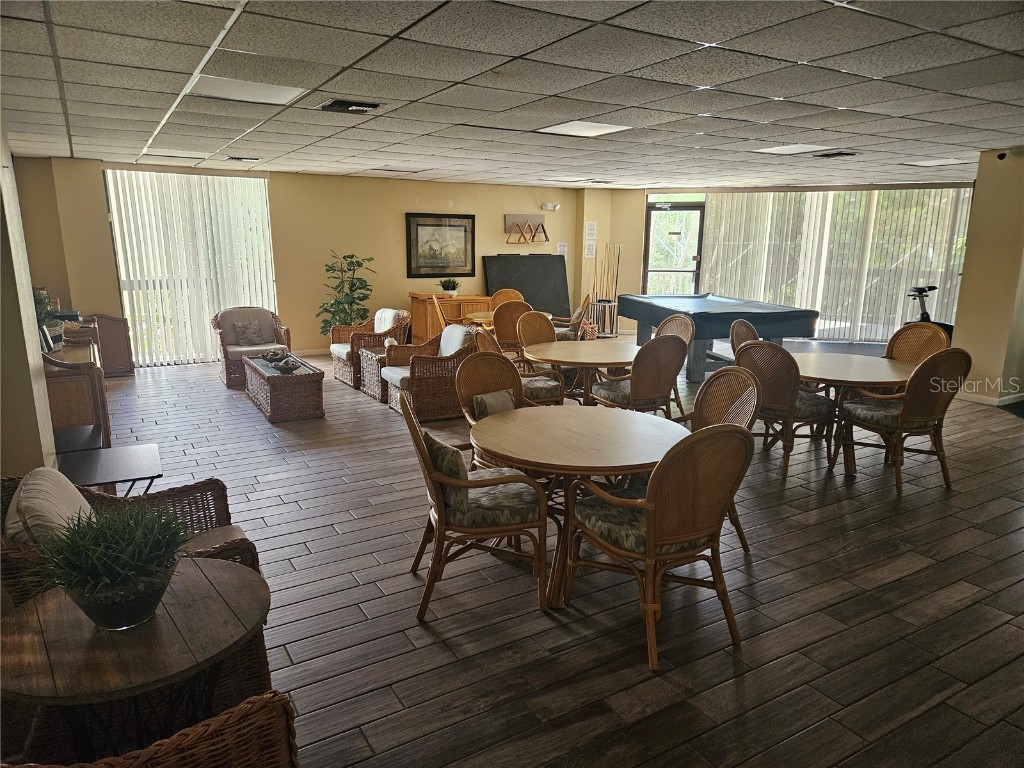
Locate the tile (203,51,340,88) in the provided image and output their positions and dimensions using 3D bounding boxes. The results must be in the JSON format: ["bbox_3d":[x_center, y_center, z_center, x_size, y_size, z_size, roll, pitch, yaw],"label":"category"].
[{"bbox_3d":[-1.236,-1.609,3.485,0.600,0.018,0.600,-7,14,-30],"label":"tile"}]

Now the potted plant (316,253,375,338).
[{"bbox_3d":[-2.217,-1.070,9.202,0.750,1.450,0.740,-7,14,-30],"label":"potted plant"}]

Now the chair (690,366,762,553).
[{"bbox_3d":[0.933,0.402,3.609,0.630,0.966,0.570,-5,13,-24],"label":"chair"}]

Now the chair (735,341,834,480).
[{"bbox_3d":[1.919,0.121,4.759,0.610,0.925,0.580,-8,14,-33],"label":"chair"}]

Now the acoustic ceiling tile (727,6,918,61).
[{"bbox_3d":[1.301,-1.471,2.881,0.600,0.020,0.600,-7,14,-30],"label":"acoustic ceiling tile"}]

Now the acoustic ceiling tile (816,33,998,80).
[{"bbox_3d":[1.797,-1.505,3.129,0.605,0.020,0.605,-7,14,-30],"label":"acoustic ceiling tile"}]

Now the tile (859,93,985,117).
[{"bbox_3d":[2.576,-1.772,4.311,0.600,0.020,0.600,-7,14,-30],"label":"tile"}]

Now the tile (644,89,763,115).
[{"bbox_3d":[1.180,-1.730,4.158,0.600,0.020,0.600,-7,14,-30],"label":"tile"}]

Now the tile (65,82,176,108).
[{"bbox_3d":[-2.397,-1.775,4.197,0.600,0.020,0.600,-7,14,-30],"label":"tile"}]

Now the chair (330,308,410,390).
[{"bbox_3d":[-1.591,-0.435,7.766,0.780,0.810,0.710,-7,14,-30],"label":"chair"}]

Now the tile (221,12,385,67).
[{"bbox_3d":[-0.919,-1.502,2.981,0.610,0.020,0.610,-7,14,-30],"label":"tile"}]

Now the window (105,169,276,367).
[{"bbox_3d":[-3.999,-1.449,8.761,1.800,2.350,0.100,-7,14,-30],"label":"window"}]

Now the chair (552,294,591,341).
[{"bbox_3d":[0.619,-0.591,8.172,0.610,0.950,0.600,-1,12,-6],"label":"chair"}]

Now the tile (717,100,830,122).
[{"bbox_3d":[1.726,-1.816,4.523,0.600,0.020,0.600,-7,14,-30],"label":"tile"}]

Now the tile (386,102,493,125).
[{"bbox_3d":[-0.491,-1.836,4.602,0.605,0.020,0.605,-7,14,-30],"label":"tile"}]

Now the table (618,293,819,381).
[{"bbox_3d":[2.501,-0.655,8.913,1.460,0.810,2.500,-2,12,-11],"label":"table"}]

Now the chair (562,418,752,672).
[{"bbox_3d":[0.616,0.553,2.809,0.600,0.950,0.610,-5,13,-25],"label":"chair"}]

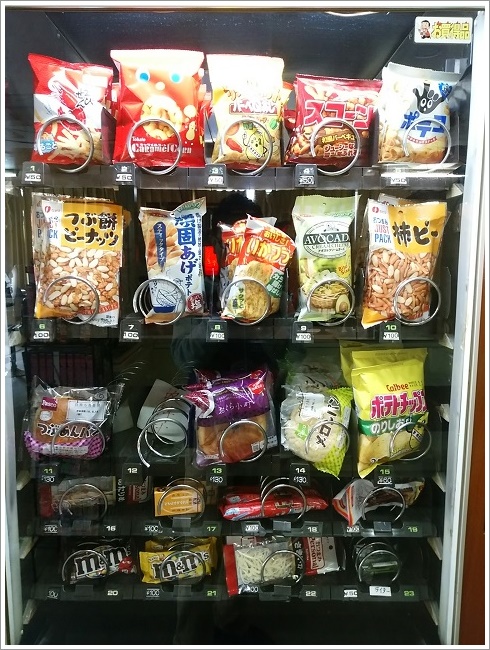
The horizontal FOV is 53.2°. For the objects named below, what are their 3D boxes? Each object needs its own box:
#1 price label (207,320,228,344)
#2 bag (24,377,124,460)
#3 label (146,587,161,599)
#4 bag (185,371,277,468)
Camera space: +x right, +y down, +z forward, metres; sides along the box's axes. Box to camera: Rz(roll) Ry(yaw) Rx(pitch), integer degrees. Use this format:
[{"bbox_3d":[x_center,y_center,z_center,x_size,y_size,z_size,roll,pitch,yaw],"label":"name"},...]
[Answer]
[{"bbox_3d":[-0.045,0.011,0.799,0.035,0.035,0.006,0,7,0],"label":"price label"},{"bbox_3d":[-0.299,0.163,0.857,0.170,0.141,0.065,-1,-1,-6],"label":"bag"},{"bbox_3d":[-0.148,0.431,0.789,0.021,0.015,0.003,0,8,-1],"label":"label"},{"bbox_3d":[-0.023,0.151,0.782,0.135,0.143,0.060,0,8,-1],"label":"bag"}]

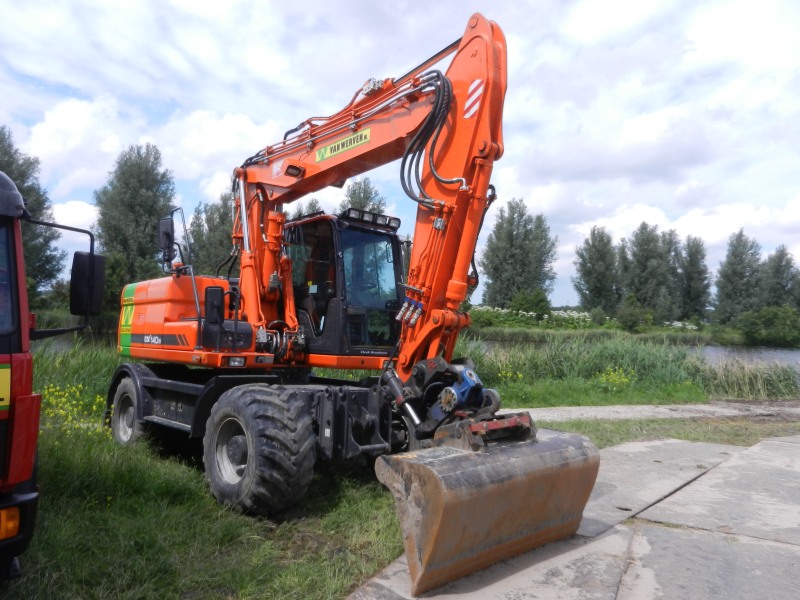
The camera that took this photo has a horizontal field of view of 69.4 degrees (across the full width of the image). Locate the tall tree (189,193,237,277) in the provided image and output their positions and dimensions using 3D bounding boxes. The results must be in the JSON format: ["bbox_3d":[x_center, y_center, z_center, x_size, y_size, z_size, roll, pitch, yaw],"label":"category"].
[{"bbox_3d":[-15.327,-3.483,48.000,4.486,10.729,4.262,2,-2,-18],"label":"tall tree"}]

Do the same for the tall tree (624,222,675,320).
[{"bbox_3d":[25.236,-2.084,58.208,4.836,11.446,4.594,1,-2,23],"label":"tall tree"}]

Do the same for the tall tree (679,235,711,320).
[{"bbox_3d":[33.472,-1.595,65.559,3.517,11.446,3.342,1,-2,27],"label":"tall tree"}]

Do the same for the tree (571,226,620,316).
[{"bbox_3d":[20.774,-2.173,61.242,4.770,11.446,4.531,1,-2,19],"label":"tree"}]

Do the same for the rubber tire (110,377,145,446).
[{"bbox_3d":[-3.151,1.457,7.225,0.570,1.070,1.070,5,-4,-43],"label":"rubber tire"}]

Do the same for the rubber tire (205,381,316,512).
[{"bbox_3d":[-1.279,1.340,5.220,0.570,1.070,1.070,5,-4,-43],"label":"rubber tire"}]

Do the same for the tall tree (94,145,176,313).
[{"bbox_3d":[-16.770,-4.181,36.566,4.999,11.446,4.750,2,-2,-25],"label":"tall tree"}]

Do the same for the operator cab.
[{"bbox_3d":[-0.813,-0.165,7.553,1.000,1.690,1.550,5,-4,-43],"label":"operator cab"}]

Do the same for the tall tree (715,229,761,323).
[{"bbox_3d":[35.005,-1.682,59.841,4.660,11.446,4.427,1,-2,30],"label":"tall tree"}]

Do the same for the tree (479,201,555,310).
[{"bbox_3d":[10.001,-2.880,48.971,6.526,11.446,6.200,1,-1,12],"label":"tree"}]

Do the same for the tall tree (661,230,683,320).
[{"bbox_3d":[28.648,-1.877,61.421,2.764,11.446,2.626,1,-2,25],"label":"tall tree"}]

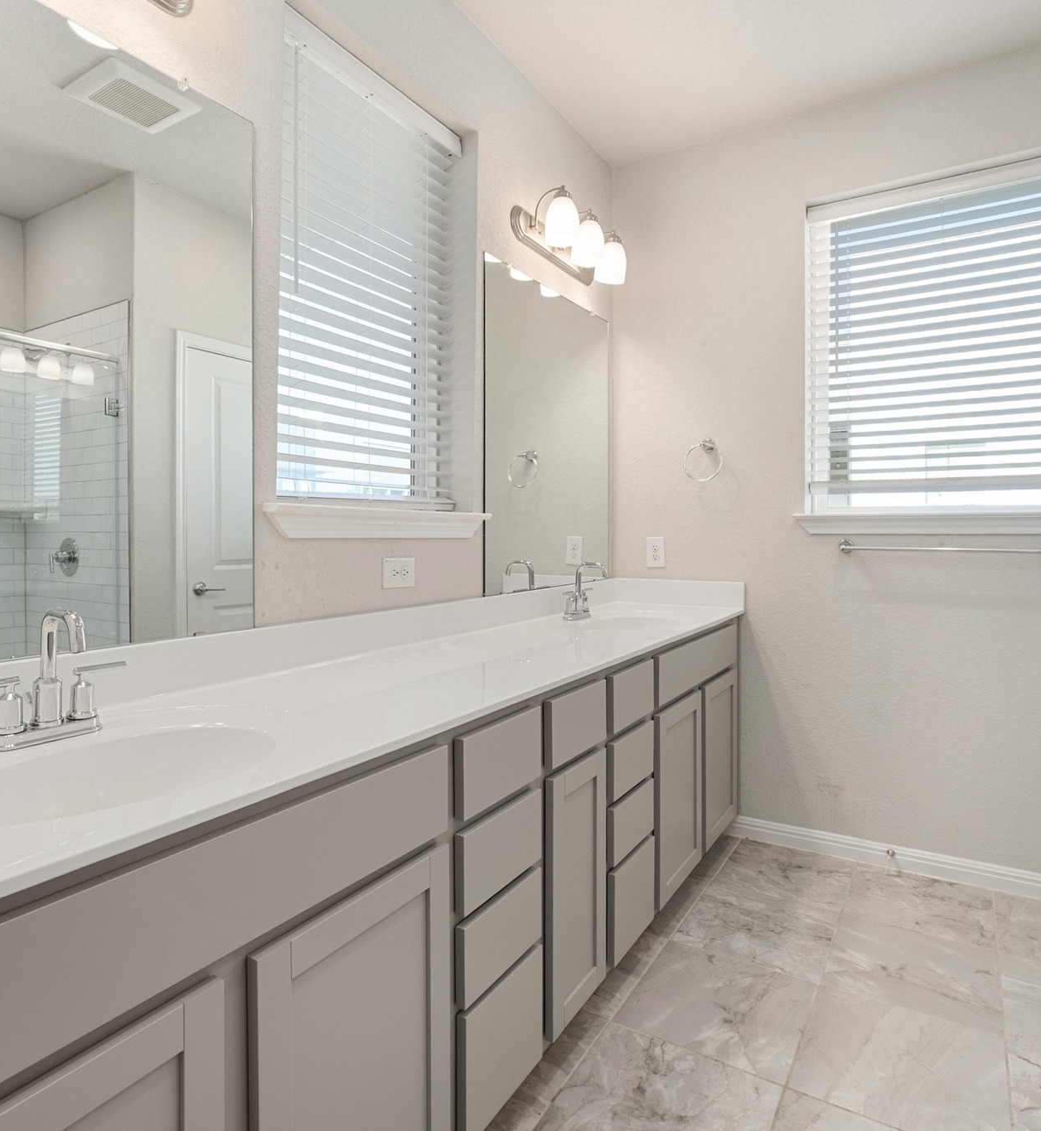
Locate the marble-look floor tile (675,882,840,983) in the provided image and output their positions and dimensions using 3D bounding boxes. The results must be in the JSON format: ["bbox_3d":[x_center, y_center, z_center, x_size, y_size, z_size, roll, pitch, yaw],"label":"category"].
[{"bbox_3d":[0.712,1.085,2.121,0.405,0.010,0.405,1,3,30],"label":"marble-look floor tile"}]

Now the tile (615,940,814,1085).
[{"bbox_3d":[0.506,1.107,1.792,0.403,0.010,0.403,1,2,31],"label":"tile"}]

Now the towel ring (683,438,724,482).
[{"bbox_3d":[0.717,-0.410,2.770,0.155,0.175,0.065,1,3,30],"label":"towel ring"}]

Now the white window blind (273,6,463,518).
[{"bbox_3d":[-0.402,-0.728,1.875,0.090,1.140,0.740,1,3,31],"label":"white window blind"}]

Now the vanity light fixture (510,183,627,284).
[{"bbox_3d":[0.224,-1.190,2.593,0.200,0.210,0.650,1,2,31],"label":"vanity light fixture"}]

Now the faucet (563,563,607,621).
[{"bbox_3d":[0.249,0.091,2.538,0.145,0.195,0.235,1,2,31],"label":"faucet"}]

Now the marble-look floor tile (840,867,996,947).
[{"bbox_3d":[1.268,1.079,2.262,0.405,0.010,0.405,1,3,30],"label":"marble-look floor tile"}]

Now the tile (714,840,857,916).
[{"bbox_3d":[0.933,1.080,2.485,0.403,0.010,0.403,1,2,31],"label":"tile"}]

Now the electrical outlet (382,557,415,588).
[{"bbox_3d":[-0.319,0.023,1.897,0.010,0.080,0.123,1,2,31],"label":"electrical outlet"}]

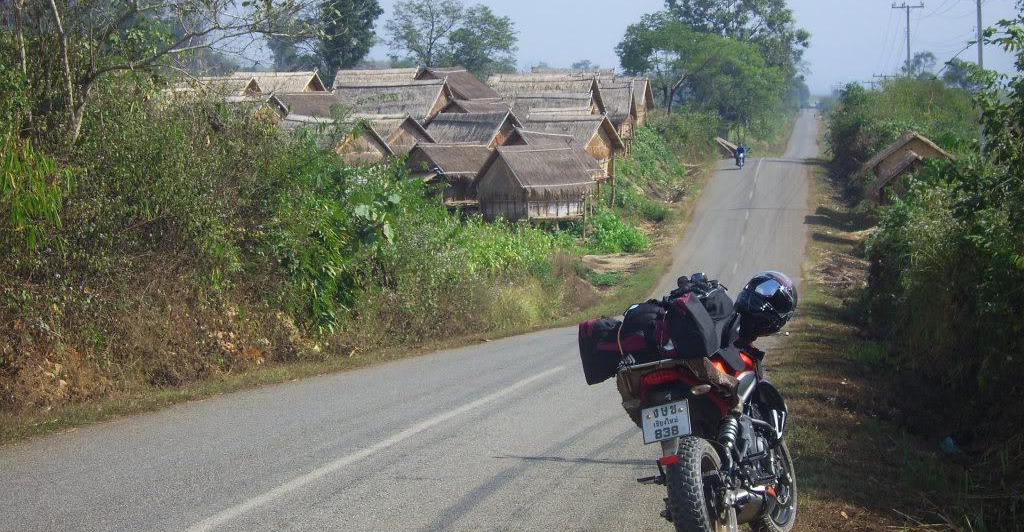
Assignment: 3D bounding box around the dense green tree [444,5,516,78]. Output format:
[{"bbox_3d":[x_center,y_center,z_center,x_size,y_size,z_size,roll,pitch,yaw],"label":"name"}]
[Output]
[{"bbox_3d":[-2.792,-18.048,280.352,7.020,12.460,6.660,-1,3,0],"label":"dense green tree"}]

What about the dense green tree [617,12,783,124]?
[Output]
[{"bbox_3d":[17.206,-17.533,275.315,15.130,11.160,14.370,-1,3,0],"label":"dense green tree"}]

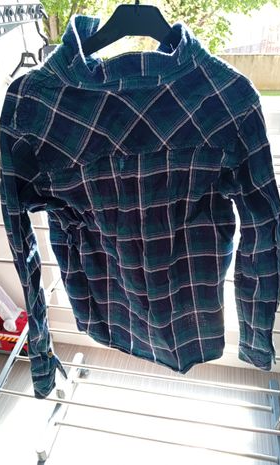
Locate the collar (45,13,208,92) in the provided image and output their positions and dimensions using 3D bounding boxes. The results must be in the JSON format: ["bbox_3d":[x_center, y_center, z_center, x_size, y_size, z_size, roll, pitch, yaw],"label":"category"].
[{"bbox_3d":[-0.013,-0.234,0.459,0.192,0.080,0.095,2,26,8],"label":"collar"}]

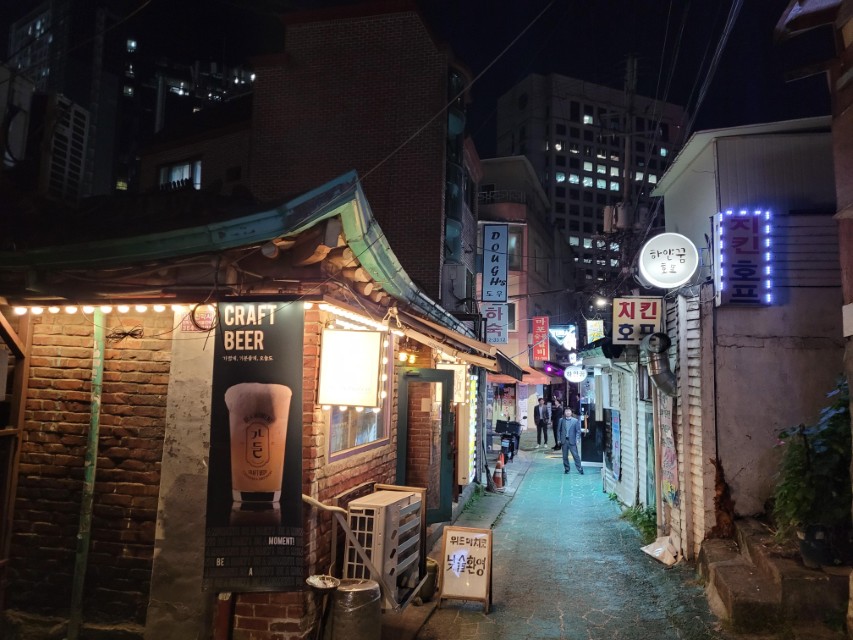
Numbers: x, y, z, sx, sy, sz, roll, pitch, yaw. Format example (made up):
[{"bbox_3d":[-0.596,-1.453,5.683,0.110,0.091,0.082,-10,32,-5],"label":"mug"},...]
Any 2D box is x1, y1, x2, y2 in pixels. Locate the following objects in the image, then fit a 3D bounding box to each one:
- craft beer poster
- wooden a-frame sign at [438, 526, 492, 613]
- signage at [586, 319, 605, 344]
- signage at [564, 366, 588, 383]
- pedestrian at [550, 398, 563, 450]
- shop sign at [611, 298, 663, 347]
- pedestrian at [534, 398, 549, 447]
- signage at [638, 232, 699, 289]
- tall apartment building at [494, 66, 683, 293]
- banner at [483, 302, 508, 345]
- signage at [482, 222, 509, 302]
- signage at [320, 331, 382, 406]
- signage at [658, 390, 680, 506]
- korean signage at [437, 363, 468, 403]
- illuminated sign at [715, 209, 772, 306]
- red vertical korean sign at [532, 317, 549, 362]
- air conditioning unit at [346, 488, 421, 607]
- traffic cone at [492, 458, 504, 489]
[{"bbox_3d":[-1.019,0.744,3.830,0.550,1.670,0.030,1,-6,8],"label":"craft beer poster"},{"bbox_3d":[0.329,2.077,5.400,0.410,0.670,0.280,0,-7,11],"label":"wooden a-frame sign"},{"bbox_3d":[3.956,0.304,15.000,0.410,0.620,0.130,0,-7,10],"label":"signage"},{"bbox_3d":[3.628,1.318,15.500,0.570,0.400,0.140,1,-6,9],"label":"signage"},{"bbox_3d":[4.504,3.627,22.200,0.420,1.730,0.500,4,-7,-17],"label":"pedestrian"},{"bbox_3d":[2.763,0.017,8.400,0.640,0.600,0.160,1,-7,7],"label":"shop sign"},{"bbox_3d":[4.020,3.627,22.500,0.520,1.730,0.340,1,-7,9],"label":"pedestrian"},{"bbox_3d":[2.687,-0.657,7.100,0.620,0.620,0.150,1,-7,8],"label":"signage"},{"bbox_3d":[37.917,-15.137,148.111,38.100,70.800,20.900,4,-7,-23],"label":"tall apartment building"},{"bbox_3d":[1.464,0.074,13.500,0.530,0.900,0.150,0,-6,12],"label":"banner"},{"bbox_3d":[1.652,-1.354,15.300,0.580,1.850,0.170,1,-7,9],"label":"signage"},{"bbox_3d":[-0.478,0.299,4.030,0.370,0.470,0.100,1,-6,7],"label":"signage"},{"bbox_3d":[2.806,1.484,7.400,0.030,1.260,0.720,1,-6,10],"label":"signage"},{"bbox_3d":[0.366,0.899,9.100,0.440,0.560,0.160,0,-7,11],"label":"korean signage"},{"bbox_3d":[2.721,-0.528,5.500,0.410,0.830,0.190,0,-6,12],"label":"illuminated sign"},{"bbox_3d":[3.914,0.635,22.000,0.500,1.520,0.170,0,-6,12],"label":"red vertical korean sign"},{"bbox_3d":[-0.291,1.555,4.500,0.270,0.640,0.750,-1,-7,20],"label":"air conditioning unit"},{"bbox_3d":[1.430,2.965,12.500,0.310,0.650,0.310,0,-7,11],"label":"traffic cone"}]

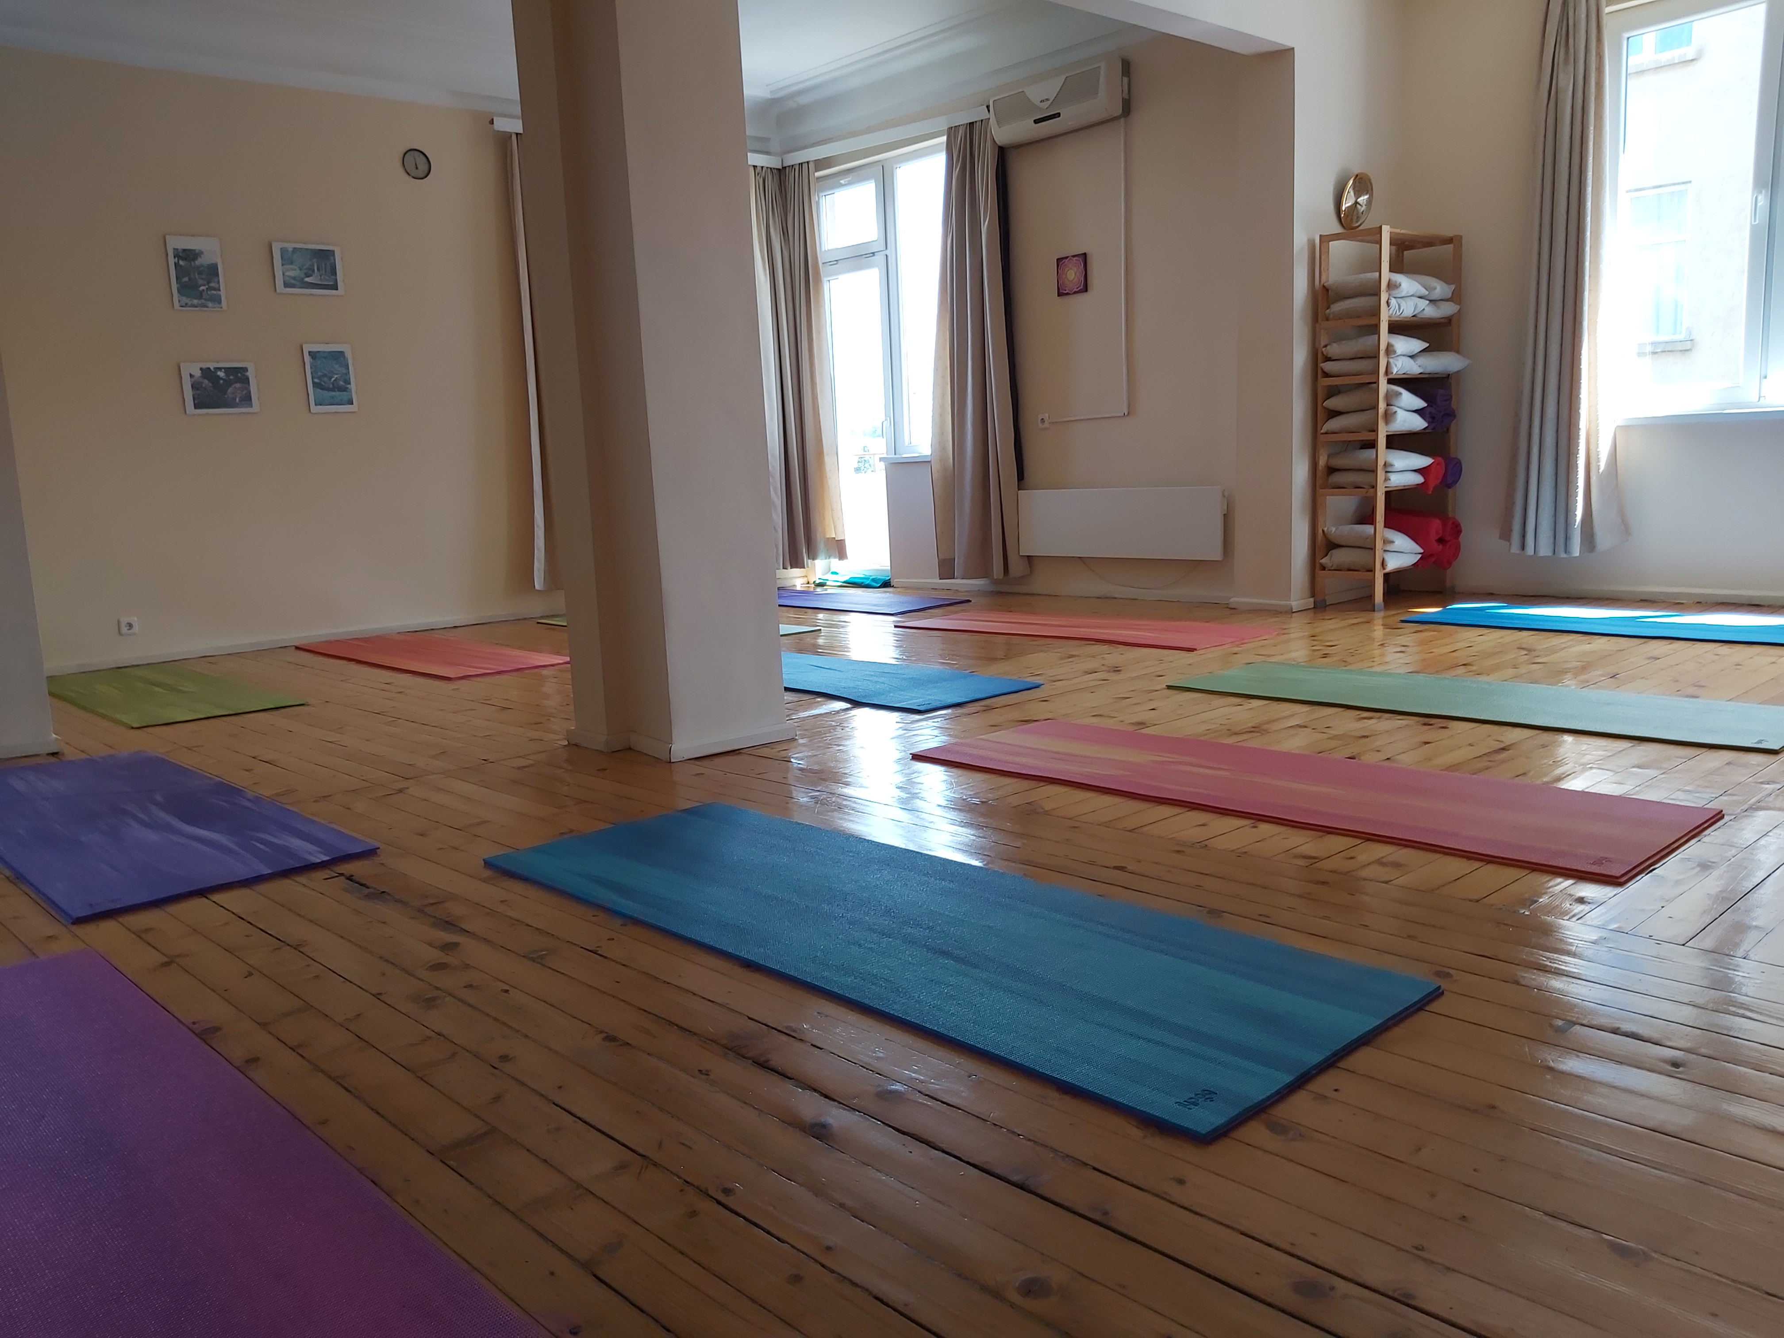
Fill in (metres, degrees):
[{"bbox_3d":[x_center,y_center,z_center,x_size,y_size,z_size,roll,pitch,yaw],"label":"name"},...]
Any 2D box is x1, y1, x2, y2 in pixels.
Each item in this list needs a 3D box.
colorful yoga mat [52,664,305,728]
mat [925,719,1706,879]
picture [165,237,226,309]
[{"bbox_3d":[-3.124,0.103,5.704,0.607,0.012,1.830,-10,11,-41],"label":"colorful yoga mat"},{"bbox_3d":[0.884,0.269,3.205,0.597,0.014,1.803,-11,12,-42],"label":"mat"},{"bbox_3d":[-3.496,-1.986,6.738,0.247,0.354,0.018,-10,11,-41],"label":"picture"}]

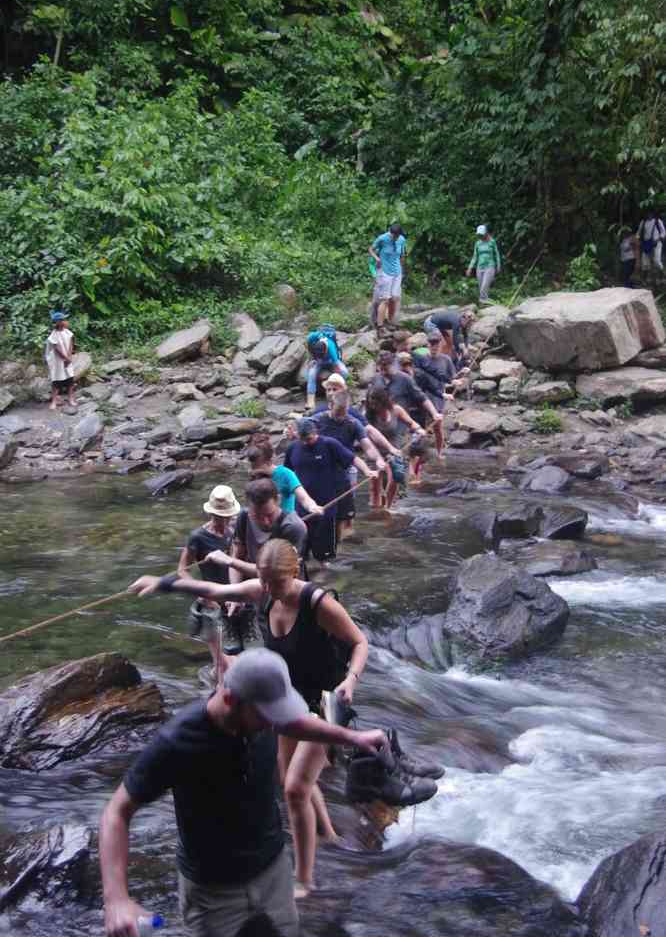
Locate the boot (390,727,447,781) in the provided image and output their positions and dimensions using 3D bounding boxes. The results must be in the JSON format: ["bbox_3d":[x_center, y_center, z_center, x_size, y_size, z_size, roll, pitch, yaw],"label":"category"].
[{"bbox_3d":[0.241,0.946,4.450,0.270,0.165,0.110,6,10,-3],"label":"boot"}]

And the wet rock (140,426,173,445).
[{"bbox_3d":[-2.272,-0.425,17.500,0.420,0.200,0.340,0,10,0],"label":"wet rock"}]

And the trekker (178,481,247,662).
[{"bbox_3d":[-0.815,0.778,9.200,0.520,1.480,0.500,0,8,-3],"label":"trekker"}]

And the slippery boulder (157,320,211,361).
[{"bbox_3d":[-2.386,-2.043,21.700,0.850,0.620,0.600,0,10,0],"label":"slippery boulder"}]

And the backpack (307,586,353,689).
[{"bbox_3d":[-0.053,0.777,6.250,0.290,0.440,0.180,5,12,26],"label":"backpack"}]

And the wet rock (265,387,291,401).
[{"bbox_3d":[-0.776,-1.034,19.000,0.360,0.200,0.300,0,8,0],"label":"wet rock"}]

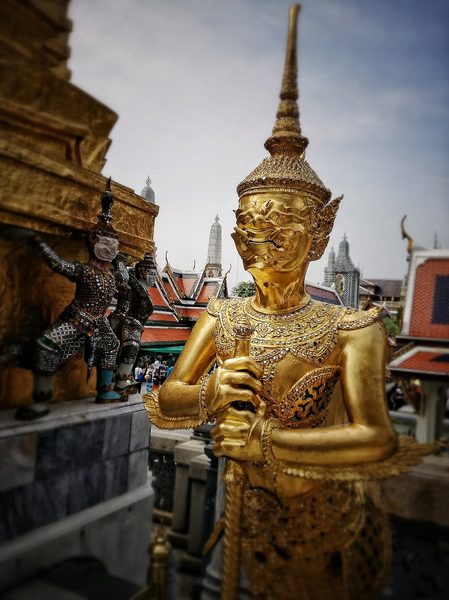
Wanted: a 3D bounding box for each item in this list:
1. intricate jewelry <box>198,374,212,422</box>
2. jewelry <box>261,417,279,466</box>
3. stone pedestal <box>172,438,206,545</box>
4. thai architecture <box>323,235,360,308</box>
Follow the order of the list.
[{"bbox_3d":[-0.043,0.236,1.130,0.040,0.112,0.085,2,-4,14],"label":"intricate jewelry"},{"bbox_3d":[0.110,0.339,1.120,0.040,0.108,0.085,3,-4,-6],"label":"jewelry"},{"bbox_3d":[-0.262,1.441,3.500,0.210,0.710,0.210,2,-4,12],"label":"stone pedestal"},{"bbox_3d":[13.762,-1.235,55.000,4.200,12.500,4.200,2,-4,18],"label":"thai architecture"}]

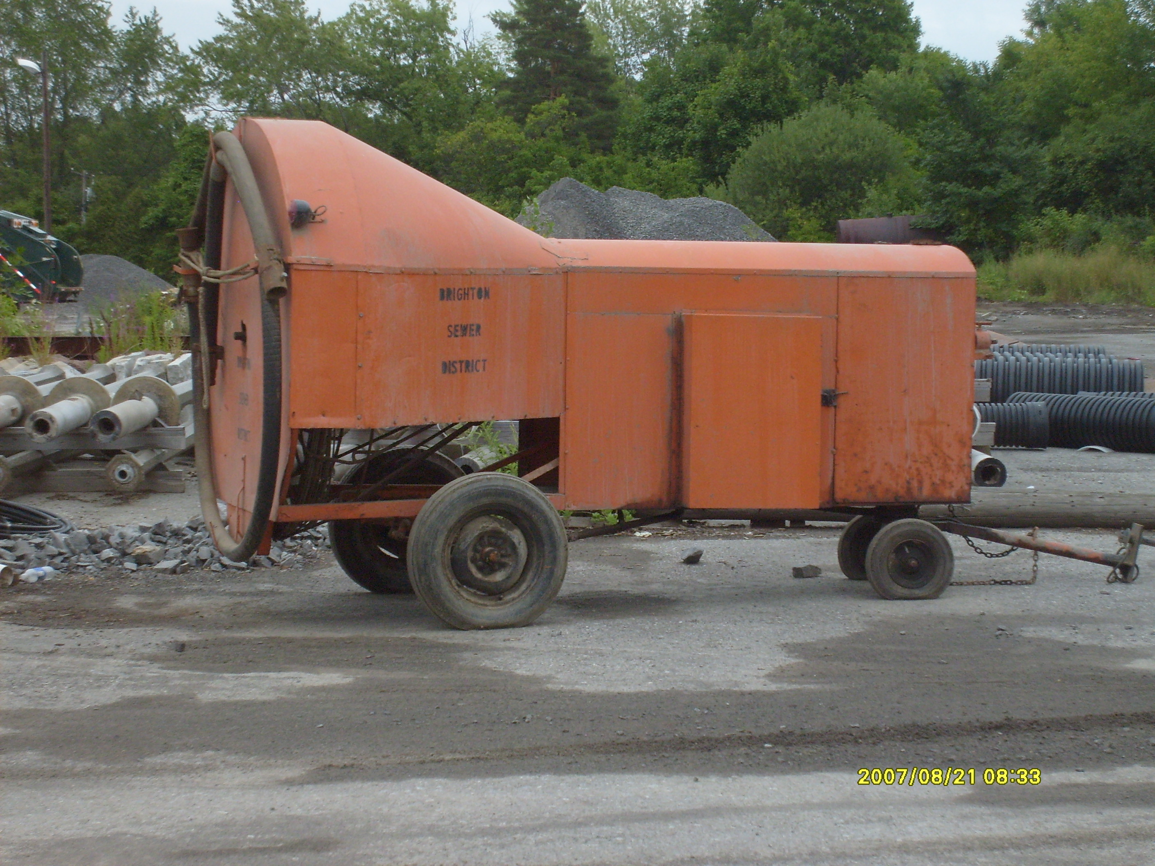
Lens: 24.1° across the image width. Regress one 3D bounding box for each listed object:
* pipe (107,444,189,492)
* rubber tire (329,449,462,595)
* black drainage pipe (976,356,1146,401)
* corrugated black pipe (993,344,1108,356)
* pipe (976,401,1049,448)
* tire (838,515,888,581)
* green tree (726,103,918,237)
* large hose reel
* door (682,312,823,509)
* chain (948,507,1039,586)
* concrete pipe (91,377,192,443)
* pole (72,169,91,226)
[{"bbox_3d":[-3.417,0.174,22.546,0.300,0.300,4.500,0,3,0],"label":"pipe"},{"bbox_3d":[-0.889,0.450,13.915,0.770,0.761,0.200,-1,4,-20],"label":"rubber tire"},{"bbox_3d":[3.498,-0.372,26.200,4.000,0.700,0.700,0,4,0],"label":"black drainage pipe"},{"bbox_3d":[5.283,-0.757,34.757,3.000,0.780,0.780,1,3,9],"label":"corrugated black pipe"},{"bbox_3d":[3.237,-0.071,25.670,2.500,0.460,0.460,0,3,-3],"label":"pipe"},{"bbox_3d":[1.565,0.560,14.048,0.420,0.410,0.125,0,4,-4],"label":"tire"},{"bbox_3d":[7.889,-7.566,88.000,6.300,6.500,6.000,0,4,0],"label":"green tree"},{"bbox_3d":[-1.595,-0.400,12.404,0.240,1.900,1.250,-1,4,-20],"label":"large hose reel"},{"bbox_3d":[0.807,-0.097,12.435,0.650,0.891,0.100,-1,4,-20],"label":"door"},{"bbox_3d":[2.106,0.574,13.700,0.450,0.400,0.130,0,4,-4],"label":"chain"},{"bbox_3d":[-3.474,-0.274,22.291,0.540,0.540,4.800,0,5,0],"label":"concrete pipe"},{"bbox_3d":[-40.403,-16.494,220.298,1.800,10.000,0.600,0,3,0],"label":"pole"}]

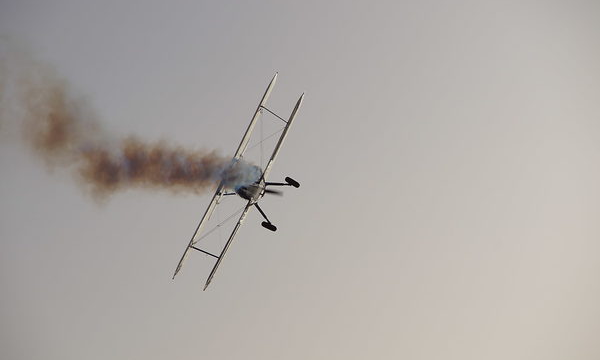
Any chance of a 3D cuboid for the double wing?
[{"bbox_3d":[-2.089,0.373,146.500,2.950,9.800,7.550,27,-1,6],"label":"double wing"}]

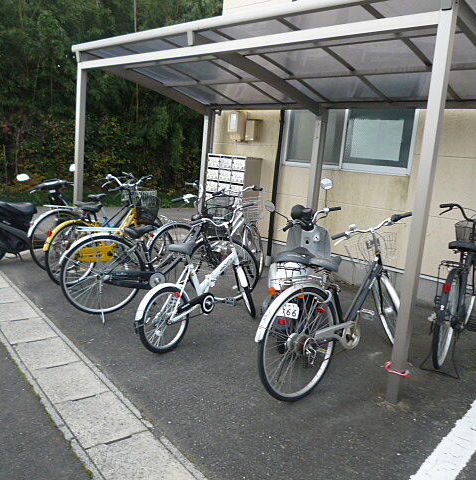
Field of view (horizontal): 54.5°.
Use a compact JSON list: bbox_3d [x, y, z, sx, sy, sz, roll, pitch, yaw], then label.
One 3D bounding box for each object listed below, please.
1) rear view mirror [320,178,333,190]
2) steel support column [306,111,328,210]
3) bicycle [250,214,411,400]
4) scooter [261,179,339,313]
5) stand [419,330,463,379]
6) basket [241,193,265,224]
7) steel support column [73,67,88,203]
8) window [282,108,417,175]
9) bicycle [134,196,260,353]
[{"bbox_3d":[0.751,-0.471,3.920,0.105,0.105,0.035,6,11,8],"label":"rear view mirror"},{"bbox_3d":[0.932,-0.528,5.642,0.080,2.100,0.090,13,13,41],"label":"steel support column"},{"bbox_3d":[0.704,0.402,3.180,1.700,1.090,0.540,-5,14,-41],"label":"bicycle"},{"bbox_3d":[0.508,0.201,3.962,0.640,1.200,1.660,7,11,15],"label":"scooter"},{"bbox_3d":[1.420,0.771,3.213,0.275,0.300,0.120,11,13,33],"label":"stand"},{"bbox_3d":[0.137,-0.353,5.271,0.350,0.260,0.270,10,12,28],"label":"basket"},{"bbox_3d":[-1.758,-0.795,5.122,0.080,2.199,0.080,14,13,41],"label":"steel support column"},{"bbox_3d":[1.204,-1.302,5.208,1.655,1.012,0.090,14,14,41],"label":"window"},{"bbox_3d":[-0.267,0.264,3.765,0.520,1.060,1.500,12,13,37],"label":"bicycle"}]

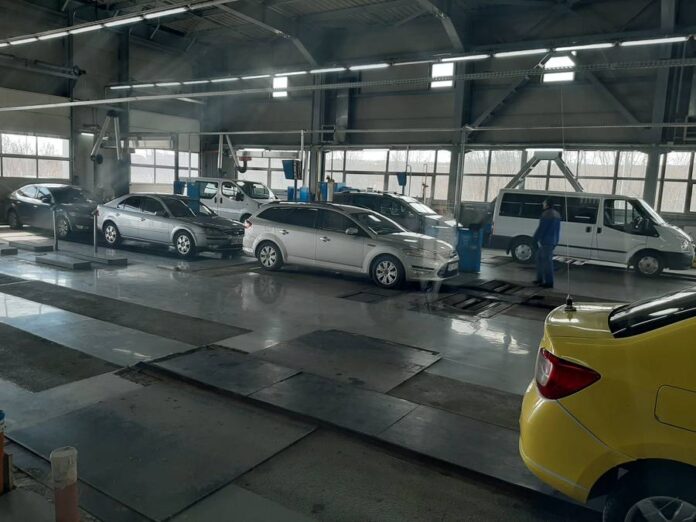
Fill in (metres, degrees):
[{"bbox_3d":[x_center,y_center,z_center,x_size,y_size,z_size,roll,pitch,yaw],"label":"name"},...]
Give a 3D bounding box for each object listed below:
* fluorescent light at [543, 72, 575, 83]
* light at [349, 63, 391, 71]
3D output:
[{"bbox_3d":[6.491,-5.658,16.121,0.930,0.280,0.100,8,9,31],"label":"fluorescent light"},{"bbox_3d":[0.564,-5.099,13.704,1.240,0.090,0.130,8,9,31],"label":"light"}]

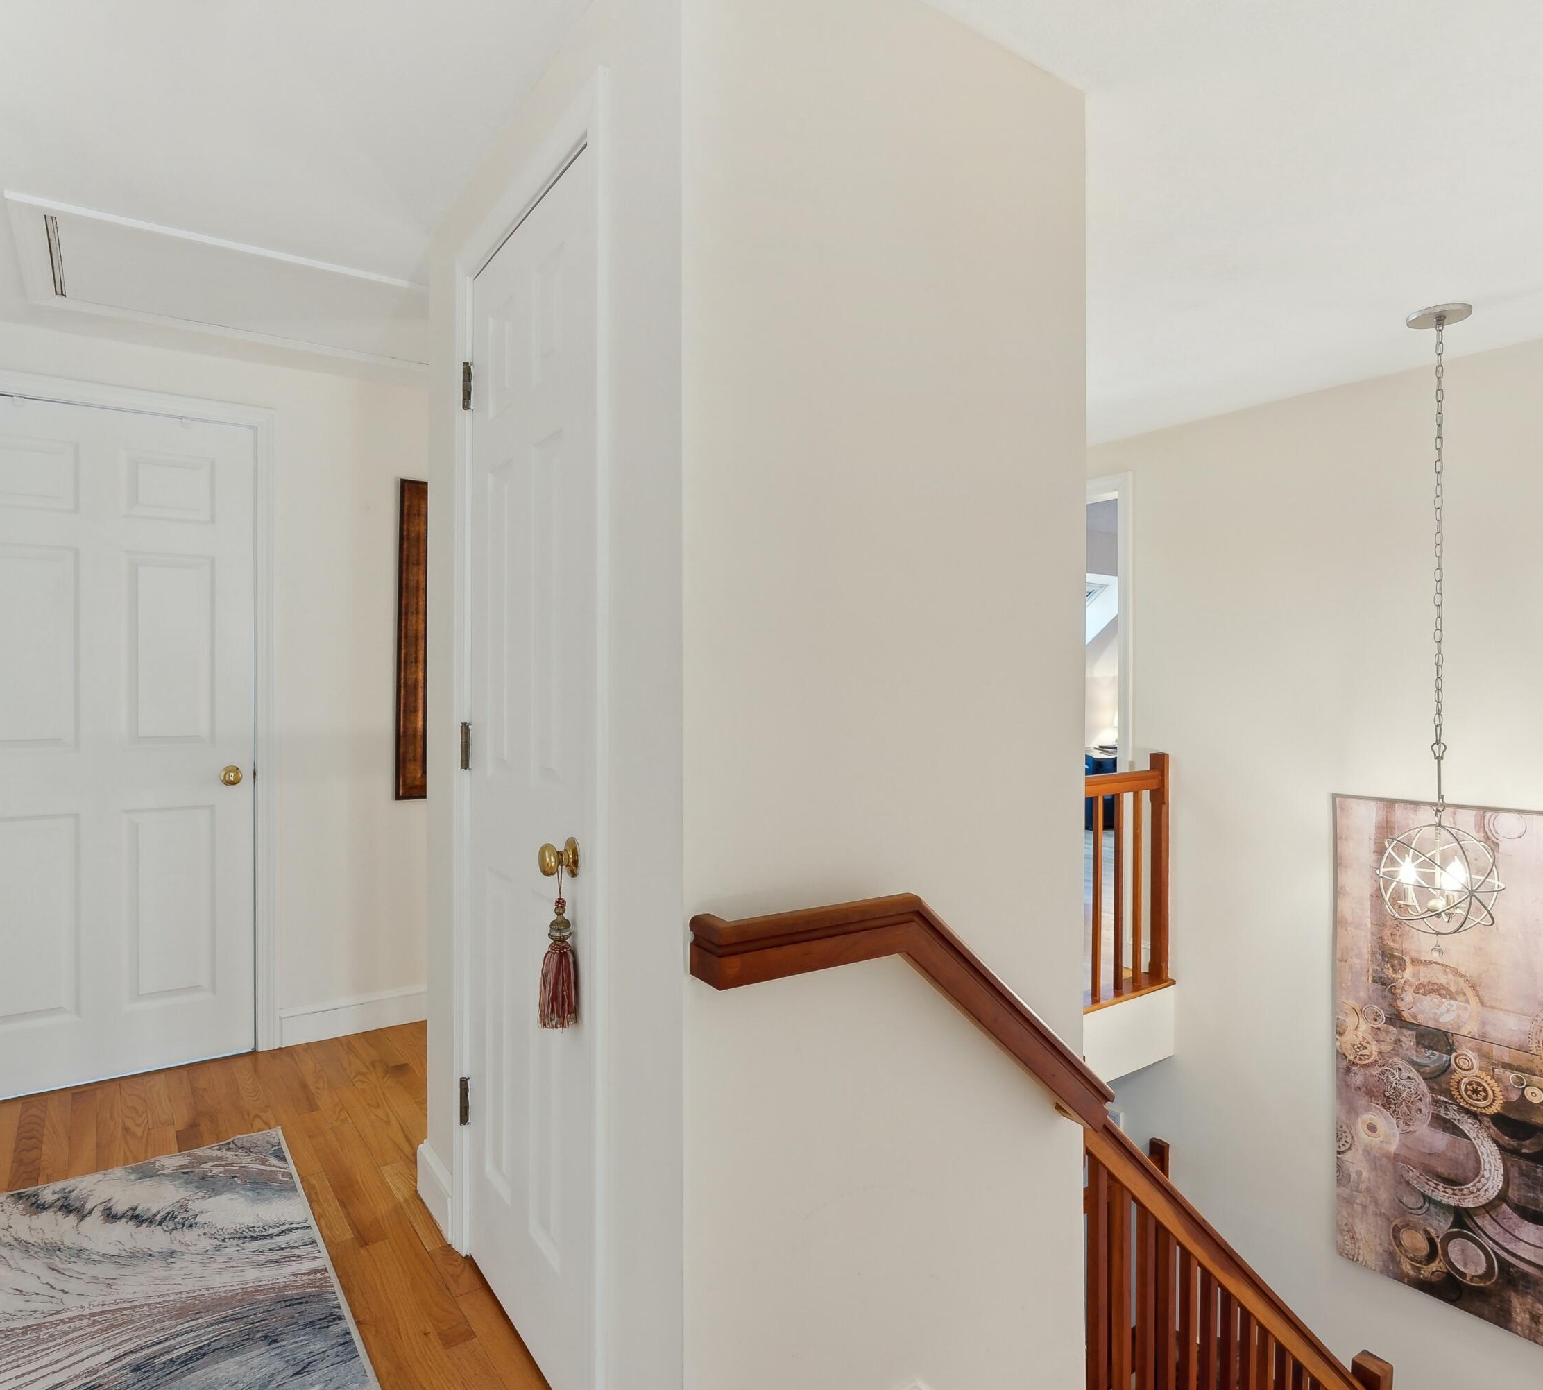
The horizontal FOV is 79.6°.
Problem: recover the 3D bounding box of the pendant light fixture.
[{"bbox_3d":[1.886,-0.190,2.615,0.315,1.780,0.315,0,0,-35],"label":"pendant light fixture"}]

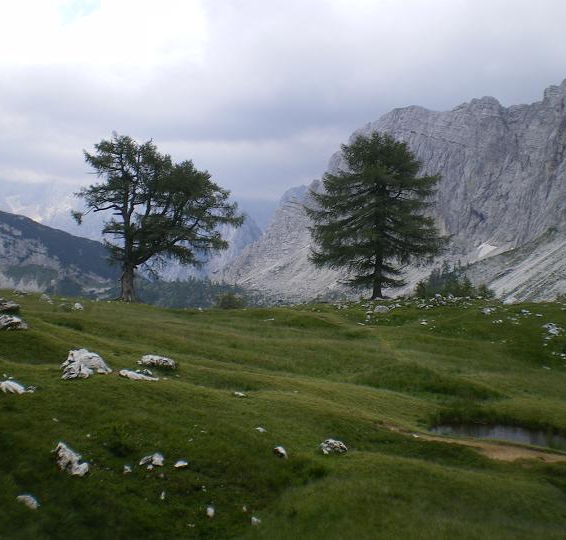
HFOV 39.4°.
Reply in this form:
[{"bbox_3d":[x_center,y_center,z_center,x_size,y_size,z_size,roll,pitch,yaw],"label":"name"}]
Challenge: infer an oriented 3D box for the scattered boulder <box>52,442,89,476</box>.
[{"bbox_3d":[-2.957,2.637,11.000,0.529,0.379,0.423,0,1,0],"label":"scattered boulder"}]

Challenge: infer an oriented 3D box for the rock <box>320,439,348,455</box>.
[{"bbox_3d":[0.894,3.126,14.000,0.496,0.227,0.397,0,1,0],"label":"rock"}]

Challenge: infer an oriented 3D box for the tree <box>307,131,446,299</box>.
[{"bbox_3d":[5.560,-3.300,47.000,8.149,10.000,8.000,0,0,7],"label":"tree"}]

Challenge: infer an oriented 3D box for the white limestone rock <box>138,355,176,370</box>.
[{"bbox_3d":[-3.201,2.341,20.000,0.962,0.332,0.625,0,1,0],"label":"white limestone rock"}]

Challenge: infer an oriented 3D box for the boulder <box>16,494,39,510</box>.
[{"bbox_3d":[-2.974,2.706,9.200,0.279,0.140,0.223,0,1,0],"label":"boulder"}]

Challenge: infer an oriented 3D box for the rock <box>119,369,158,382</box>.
[{"bbox_3d":[-3.017,2.202,16.500,0.780,0.240,0.450,0,0,-10],"label":"rock"}]

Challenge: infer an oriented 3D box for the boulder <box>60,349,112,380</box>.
[{"bbox_3d":[-4.724,2.272,19.000,1.202,0.669,0.901,0,1,0],"label":"boulder"}]

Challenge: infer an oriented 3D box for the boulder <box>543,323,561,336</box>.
[{"bbox_3d":[12.957,2.861,38.000,0.865,0.586,0.692,0,1,0],"label":"boulder"}]

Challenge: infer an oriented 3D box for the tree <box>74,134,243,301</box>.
[{"bbox_3d":[-7.876,-3.321,50.000,10.754,10.501,9.141,0,1,0],"label":"tree"}]

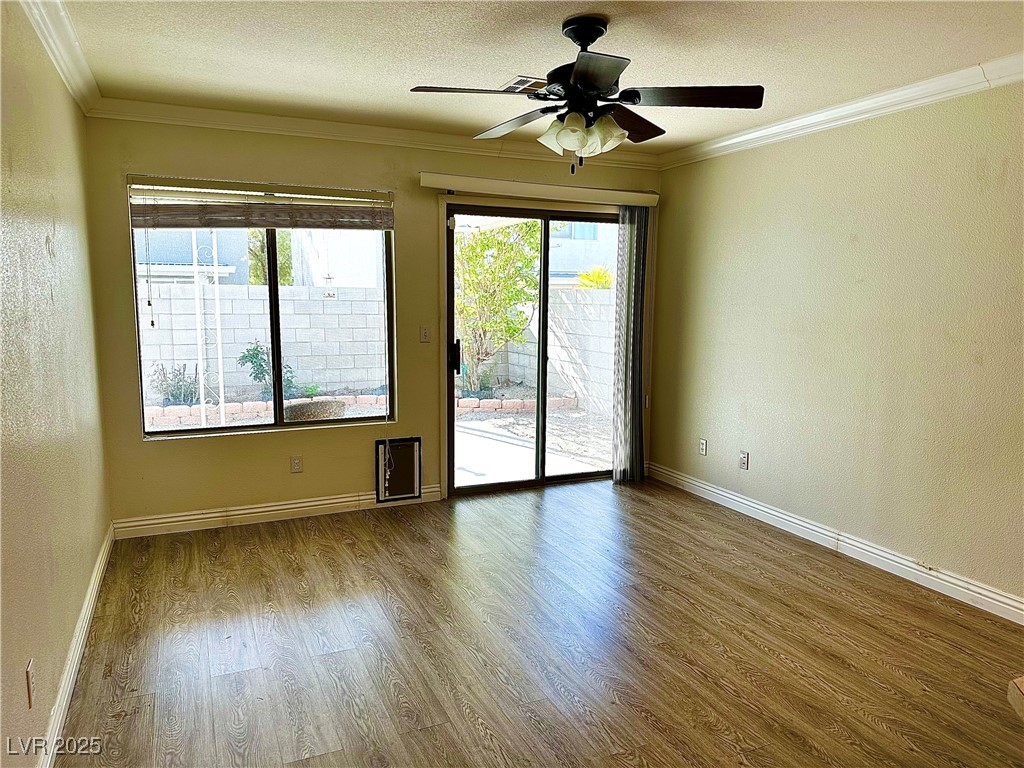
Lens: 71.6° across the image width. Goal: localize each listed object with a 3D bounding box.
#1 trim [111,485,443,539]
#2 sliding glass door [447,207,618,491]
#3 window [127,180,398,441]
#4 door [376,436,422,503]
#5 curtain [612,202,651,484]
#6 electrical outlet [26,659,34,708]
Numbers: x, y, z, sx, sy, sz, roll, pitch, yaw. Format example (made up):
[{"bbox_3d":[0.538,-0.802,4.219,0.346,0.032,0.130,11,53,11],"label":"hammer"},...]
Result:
[{"bbox_3d":[-1.407,0.801,4.546,1.996,0.113,0.017,-3,8,-25],"label":"trim"},{"bbox_3d":[0.246,-0.244,5.237,1.539,2.029,0.101,-3,8,-25],"label":"sliding glass door"},{"bbox_3d":[-1.472,-0.458,4.395,1.513,1.504,0.094,-3,8,-25],"label":"window"},{"bbox_3d":[-0.760,0.584,4.810,0.314,0.425,0.051,-3,8,-25],"label":"door"},{"bbox_3d":[0.912,-0.285,5.355,0.221,2.081,0.108,-3,8,-25],"label":"curtain"},{"bbox_3d":[-1.332,0.832,1.973,0.009,0.114,0.070,-3,8,-25],"label":"electrical outlet"}]

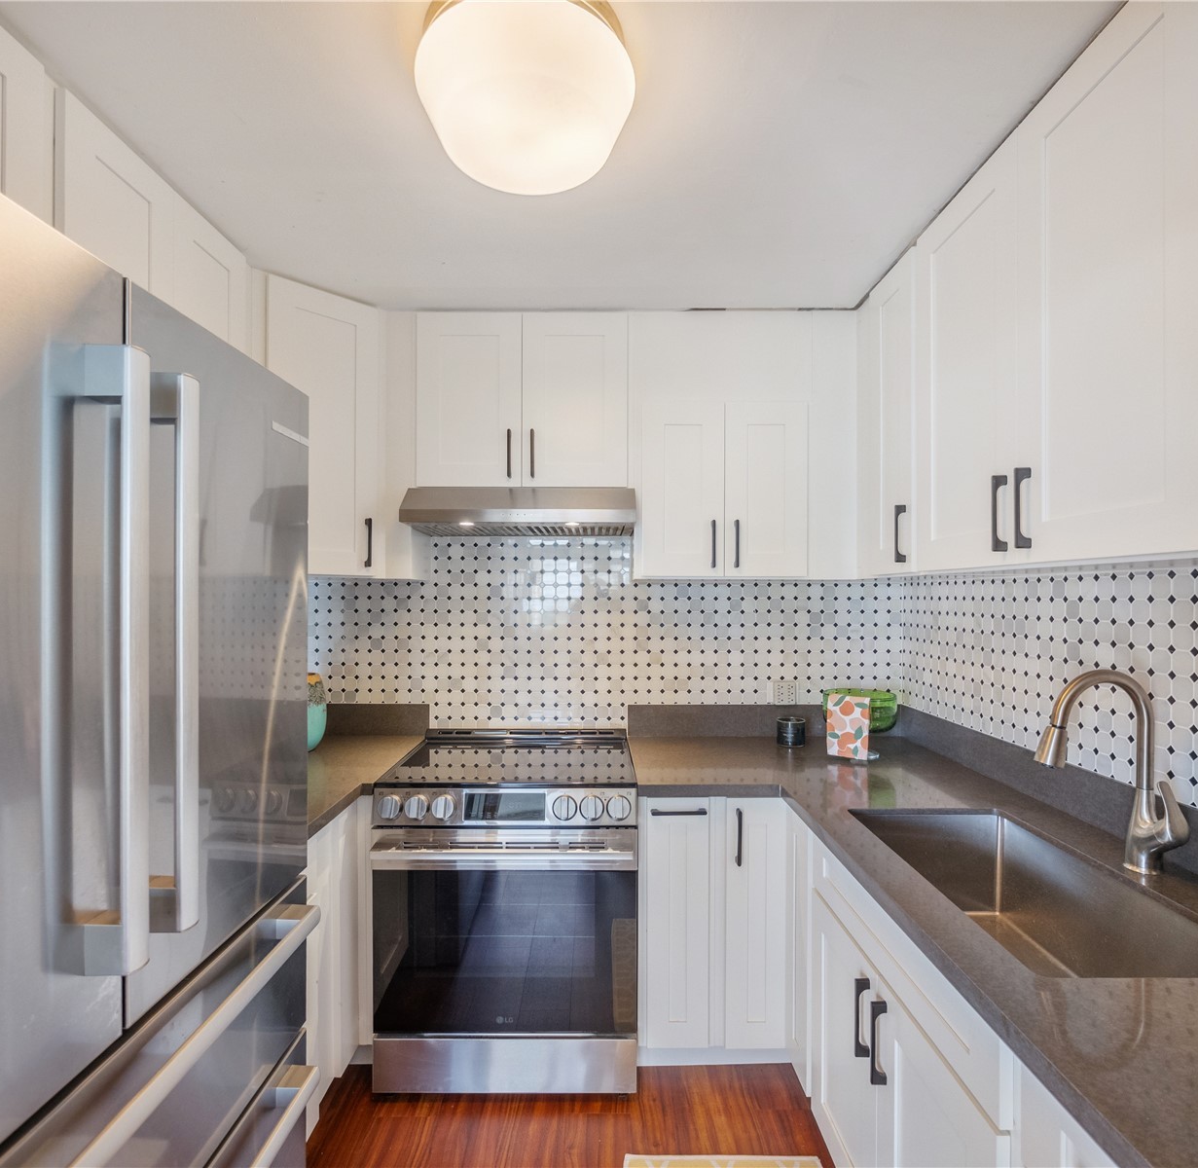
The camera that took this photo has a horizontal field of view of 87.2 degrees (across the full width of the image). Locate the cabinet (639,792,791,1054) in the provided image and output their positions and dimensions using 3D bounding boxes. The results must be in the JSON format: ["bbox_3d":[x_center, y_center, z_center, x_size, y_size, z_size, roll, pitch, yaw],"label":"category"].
[{"bbox_3d":[0.335,0.986,2.098,0.434,0.750,0.600,0,-1,0],"label":"cabinet"}]

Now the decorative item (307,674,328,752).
[{"bbox_3d":[-1.030,0.439,2.175,0.180,0.265,0.180,0,-1,0],"label":"decorative item"}]

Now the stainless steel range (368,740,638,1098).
[{"bbox_3d":[-0.266,1.003,2.060,0.759,0.915,0.655,0,-1,0],"label":"stainless steel range"}]

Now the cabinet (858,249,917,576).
[{"bbox_3d":[1.003,-0.469,1.899,0.316,0.885,0.415,0,-1,0],"label":"cabinet"}]

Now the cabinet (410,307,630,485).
[{"bbox_3d":[-0.262,-0.622,2.258,0.727,0.590,0.320,0,-1,0],"label":"cabinet"}]

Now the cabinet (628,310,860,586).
[{"bbox_3d":[0.480,-0.467,2.259,0.750,0.900,0.315,0,-1,0],"label":"cabinet"}]

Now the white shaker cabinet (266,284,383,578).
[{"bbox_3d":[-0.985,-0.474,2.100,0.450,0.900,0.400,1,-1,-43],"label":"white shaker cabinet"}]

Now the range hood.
[{"bbox_3d":[-0.264,-0.257,2.208,0.759,0.140,0.410,0,-1,0],"label":"range hood"}]

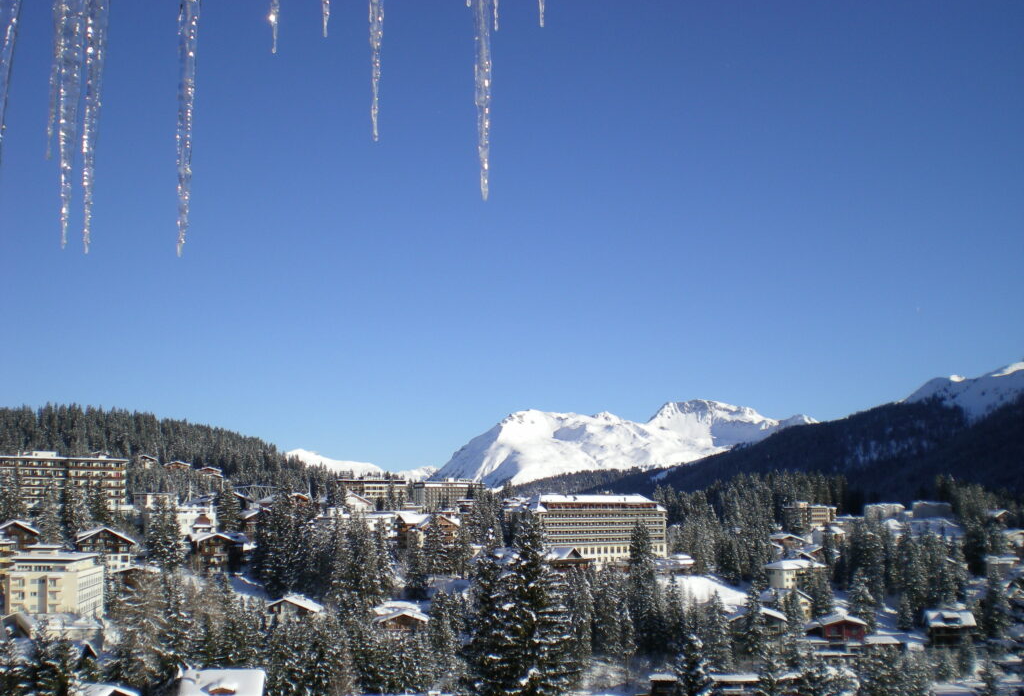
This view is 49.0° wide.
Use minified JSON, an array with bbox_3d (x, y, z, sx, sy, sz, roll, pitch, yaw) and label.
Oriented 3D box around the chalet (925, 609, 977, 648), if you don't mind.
[{"bbox_3d":[114.140,73.000,293.000,11.500,9.500,9.500,-2,-8,7],"label":"chalet"}]

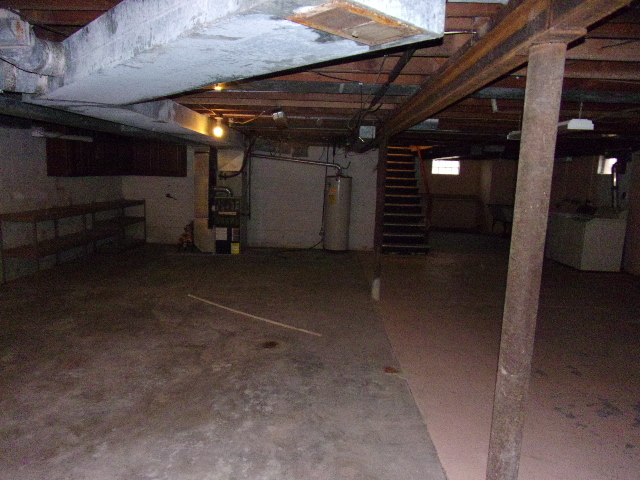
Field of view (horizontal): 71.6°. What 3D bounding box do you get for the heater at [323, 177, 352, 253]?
[{"bbox_3d":[0.358,-0.523,8.897,0.520,1.480,0.520,2,8,0],"label":"heater"}]

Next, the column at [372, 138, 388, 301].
[{"bbox_3d":[0.727,-0.227,5.401,0.105,1.960,0.105,2,8,0],"label":"column"}]

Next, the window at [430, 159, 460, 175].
[{"bbox_3d":[3.610,-2.096,12.710,0.844,0.408,0.100,2,8,0],"label":"window"}]

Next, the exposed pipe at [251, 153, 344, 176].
[{"bbox_3d":[-0.441,-1.478,8.751,1.865,0.387,0.130,2,8,0],"label":"exposed pipe"}]

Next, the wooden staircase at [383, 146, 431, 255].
[{"bbox_3d":[1.733,-1.046,9.944,1.000,2.320,2.600,2,8,0],"label":"wooden staircase"}]

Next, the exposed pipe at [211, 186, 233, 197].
[{"bbox_3d":[-1.820,-0.889,8.218,0.399,0.171,0.110,2,8,0],"label":"exposed pipe"}]

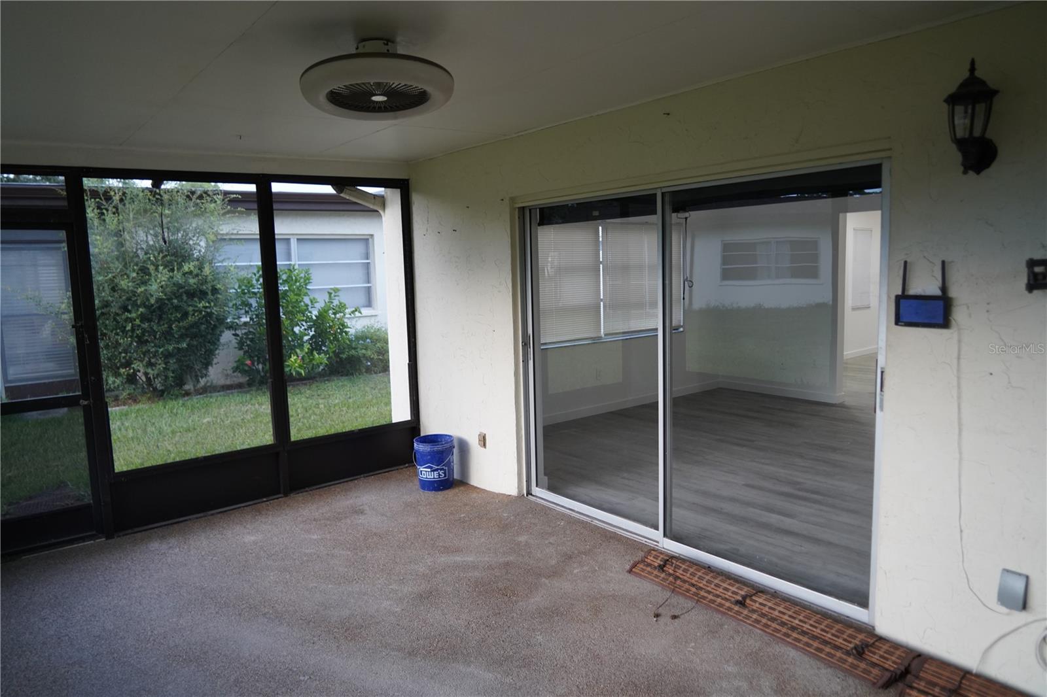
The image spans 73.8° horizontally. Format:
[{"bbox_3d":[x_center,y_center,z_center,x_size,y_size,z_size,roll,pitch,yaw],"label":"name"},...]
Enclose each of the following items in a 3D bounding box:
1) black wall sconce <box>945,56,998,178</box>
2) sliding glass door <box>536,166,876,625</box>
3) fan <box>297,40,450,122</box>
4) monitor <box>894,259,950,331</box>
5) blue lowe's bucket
[{"bbox_3d":[1.593,-0.825,2.483,0.200,0.400,0.170,-7,9,-38],"label":"black wall sconce"},{"bbox_3d":[0.795,0.136,3.928,0.100,2.010,2.410,-7,9,-38],"label":"sliding glass door"},{"bbox_3d":[-0.541,-1.022,2.600,0.565,0.205,0.565,-2,7,0],"label":"fan"},{"bbox_3d":[1.566,-0.213,2.730,0.040,0.260,0.193,-7,9,-38],"label":"monitor"},{"bbox_3d":[-0.671,0.868,5.308,0.308,0.370,0.308,-3,7,-8],"label":"blue lowe's bucket"}]

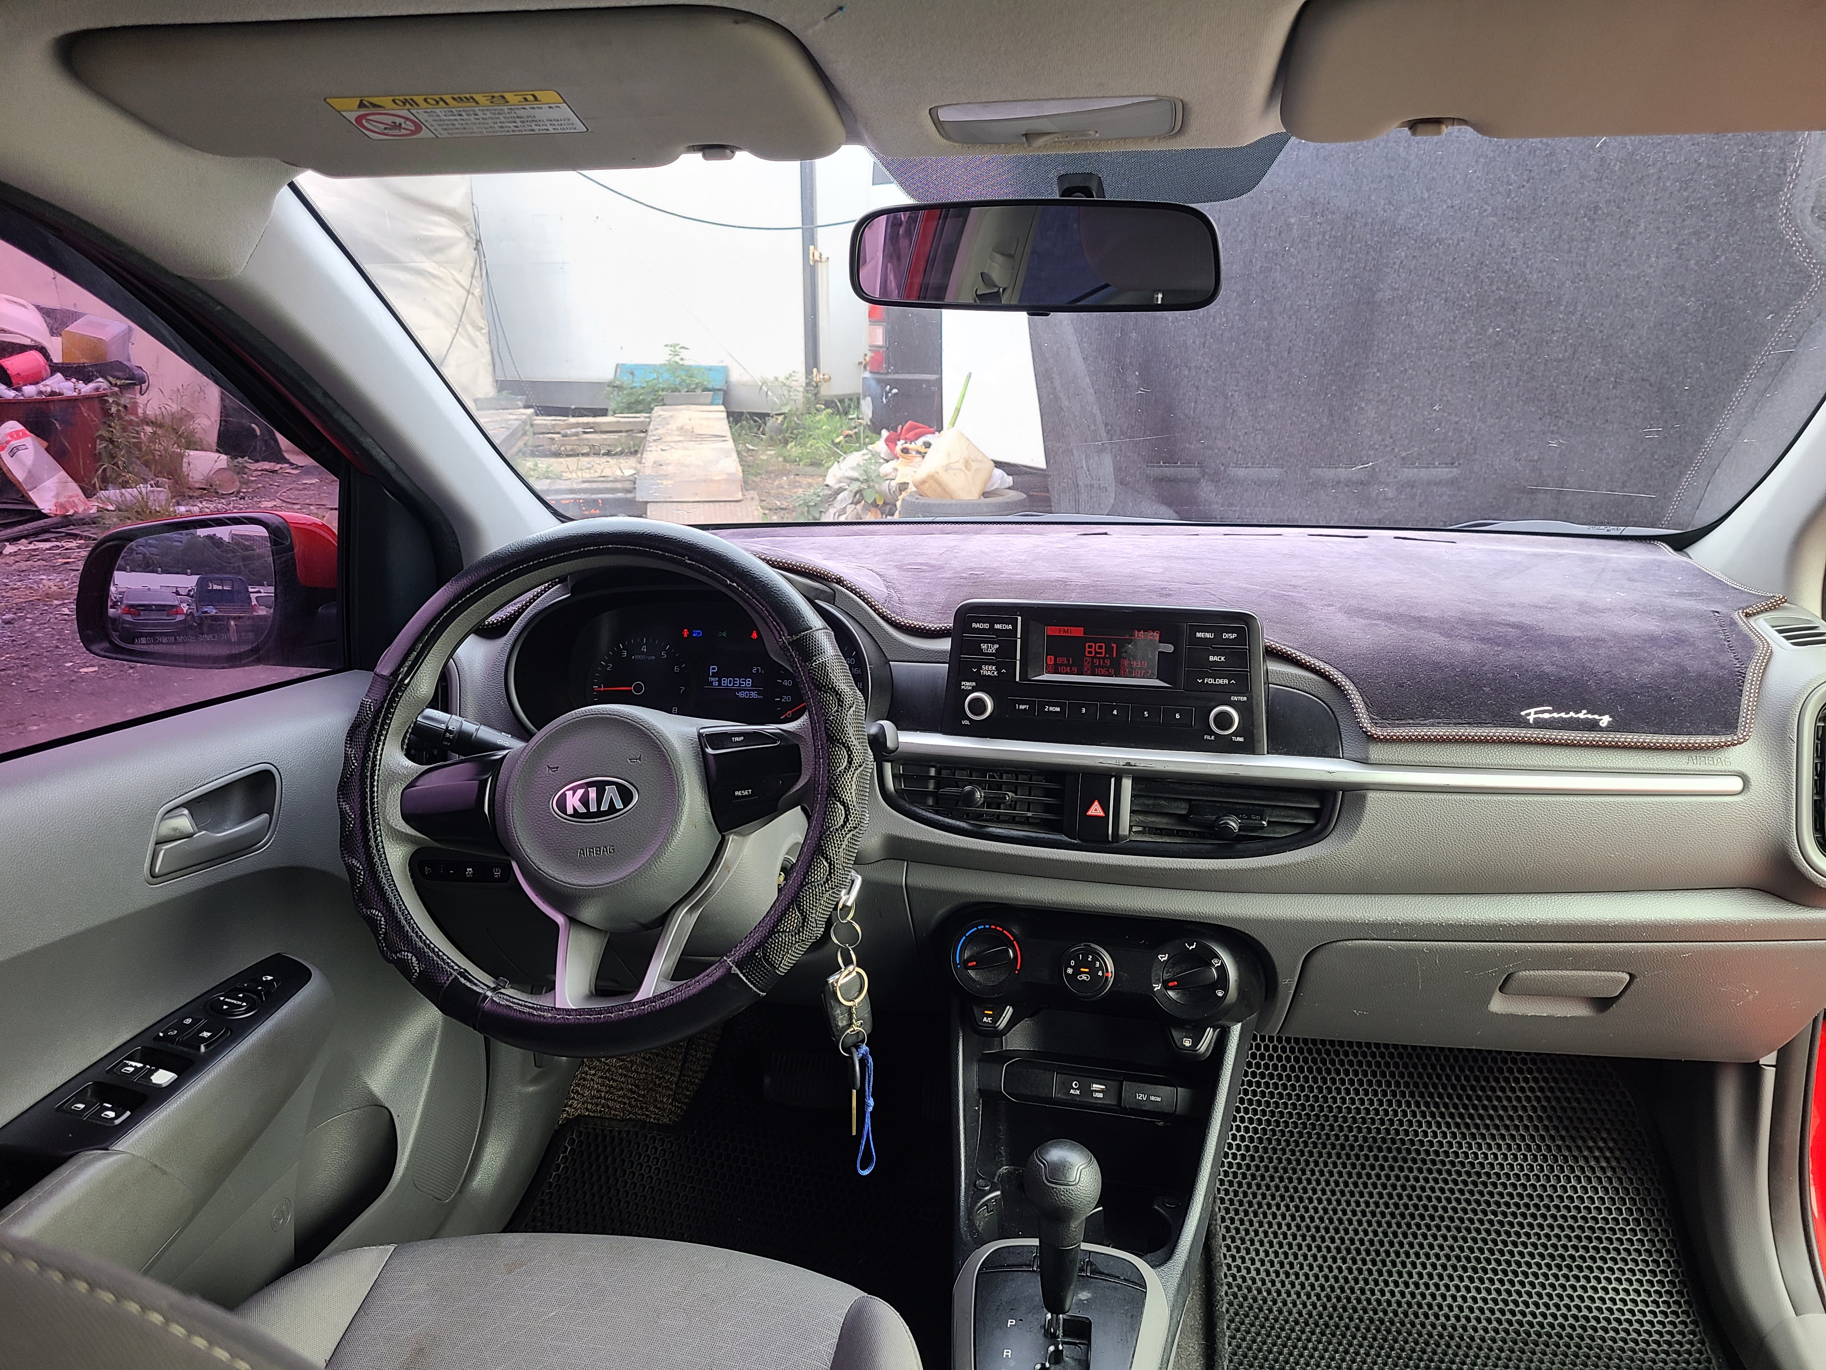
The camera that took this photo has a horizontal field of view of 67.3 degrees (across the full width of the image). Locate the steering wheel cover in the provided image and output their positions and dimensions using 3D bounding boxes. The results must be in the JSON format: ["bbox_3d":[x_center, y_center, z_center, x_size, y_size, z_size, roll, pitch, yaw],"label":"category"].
[{"bbox_3d":[-0.221,0.065,0.974,0.386,0.386,0.048,1,-14,8],"label":"steering wheel cover"}]

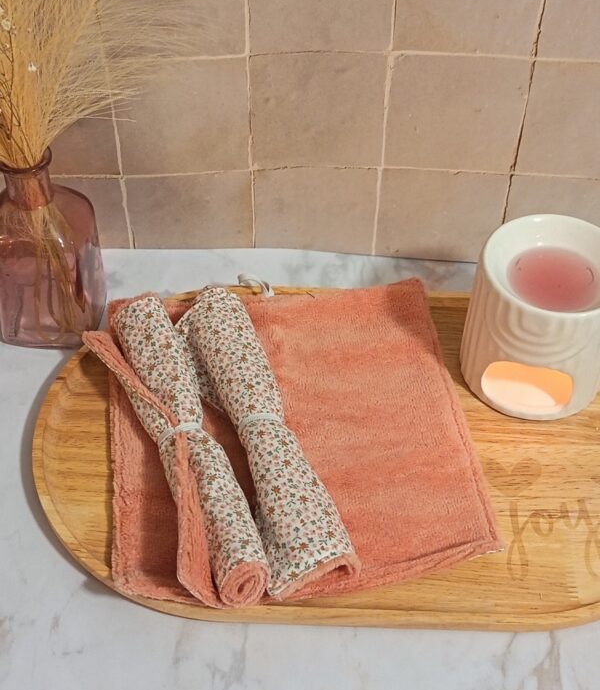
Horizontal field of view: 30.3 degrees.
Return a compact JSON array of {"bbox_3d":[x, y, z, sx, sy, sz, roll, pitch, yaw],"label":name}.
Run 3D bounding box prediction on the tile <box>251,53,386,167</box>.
[{"bbox_3d":[0.014,-0.177,0.835,0.099,0.101,0.009,0,47,-1],"label":"tile"}]

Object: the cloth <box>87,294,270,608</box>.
[{"bbox_3d":[-0.088,0.063,0.751,0.061,0.037,0.249,-14,49,-14],"label":"cloth"}]

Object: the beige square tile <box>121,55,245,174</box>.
[{"bbox_3d":[-0.088,-0.173,0.836,0.101,0.101,0.009,0,47,-1],"label":"beige square tile"}]

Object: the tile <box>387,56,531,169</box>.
[{"bbox_3d":[0.117,-0.175,0.838,0.101,0.102,0.009,0,47,-1],"label":"tile"}]

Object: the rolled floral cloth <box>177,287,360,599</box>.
[{"bbox_3d":[-0.027,0.052,0.761,0.059,0.037,0.251,-12,48,-11],"label":"rolled floral cloth"}]

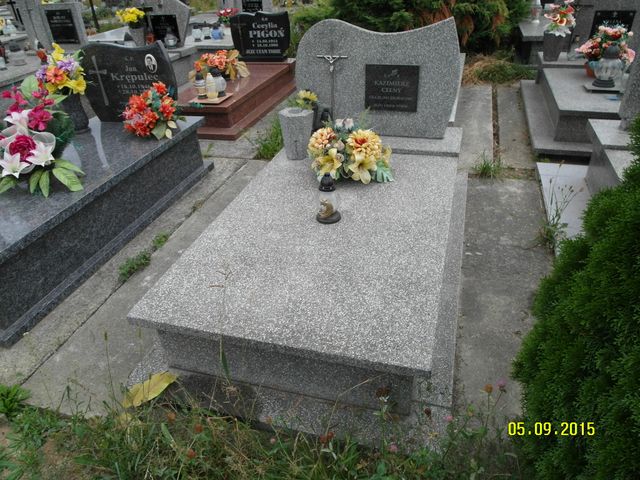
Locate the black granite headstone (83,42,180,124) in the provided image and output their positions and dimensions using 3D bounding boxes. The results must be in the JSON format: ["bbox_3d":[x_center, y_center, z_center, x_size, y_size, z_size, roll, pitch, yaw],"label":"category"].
[{"bbox_3d":[-1.290,-1.072,3.043,0.710,0.530,0.080,6,35,17],"label":"black granite headstone"}]

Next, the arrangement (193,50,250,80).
[{"bbox_3d":[-1.000,-1.767,4.506,0.567,0.278,0.420,7,34,16],"label":"arrangement"}]

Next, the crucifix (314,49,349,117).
[{"bbox_3d":[0.079,-0.987,2.838,0.210,0.420,0.032,7,34,16],"label":"crucifix"}]

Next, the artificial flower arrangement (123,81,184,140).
[{"bbox_3d":[-1.062,-0.820,2.830,0.378,0.315,0.326,7,34,16],"label":"artificial flower arrangement"}]

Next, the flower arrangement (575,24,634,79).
[{"bbox_3d":[2.441,-1.620,3.794,0.430,0.389,0.378,7,34,16],"label":"flower arrangement"}]

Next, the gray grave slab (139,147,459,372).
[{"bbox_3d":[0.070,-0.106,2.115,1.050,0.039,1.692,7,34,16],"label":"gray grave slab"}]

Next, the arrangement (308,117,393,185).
[{"bbox_3d":[0.176,-0.477,2.273,0.420,0.250,0.310,6,35,17],"label":"arrangement"}]

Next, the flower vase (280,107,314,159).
[{"bbox_3d":[-0.128,-0.587,2.474,0.190,0.258,0.185,6,35,17],"label":"flower vase"}]

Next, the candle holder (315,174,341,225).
[{"bbox_3d":[0.031,-0.183,1.890,0.108,0.208,0.108,-4,34,3],"label":"candle holder"}]

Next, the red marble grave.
[{"bbox_3d":[-0.857,-1.539,4.601,0.872,0.283,1.987,7,34,16],"label":"red marble grave"}]

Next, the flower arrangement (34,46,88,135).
[{"bbox_3d":[-1.718,-1.023,3.000,0.346,0.551,0.336,7,34,16],"label":"flower arrangement"}]

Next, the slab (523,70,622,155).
[{"bbox_3d":[2.395,-1.176,3.702,1.214,0.254,1.942,7,34,16],"label":"slab"}]

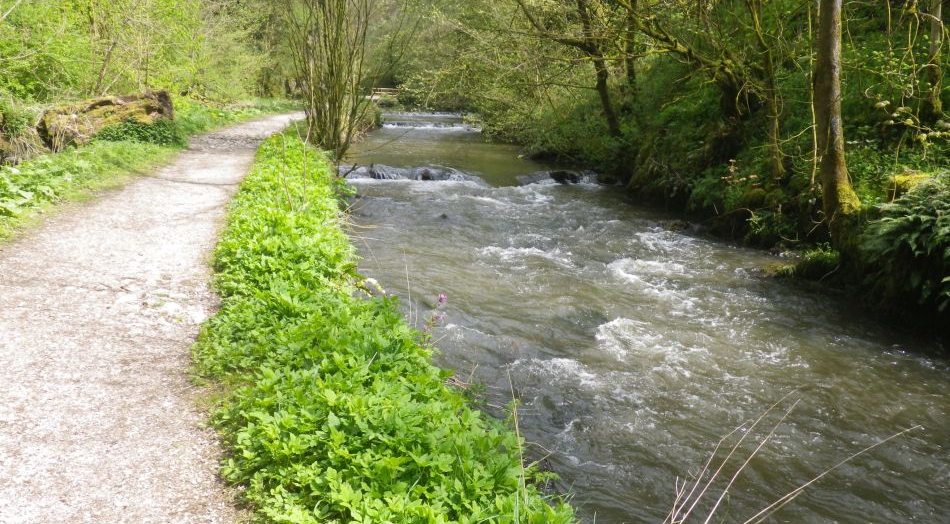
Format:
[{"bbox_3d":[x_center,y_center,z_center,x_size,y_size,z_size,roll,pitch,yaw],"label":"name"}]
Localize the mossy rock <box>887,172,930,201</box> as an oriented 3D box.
[{"bbox_3d":[5.422,-0.930,8.800,0.560,0.350,0.450,9,17,31],"label":"mossy rock"}]

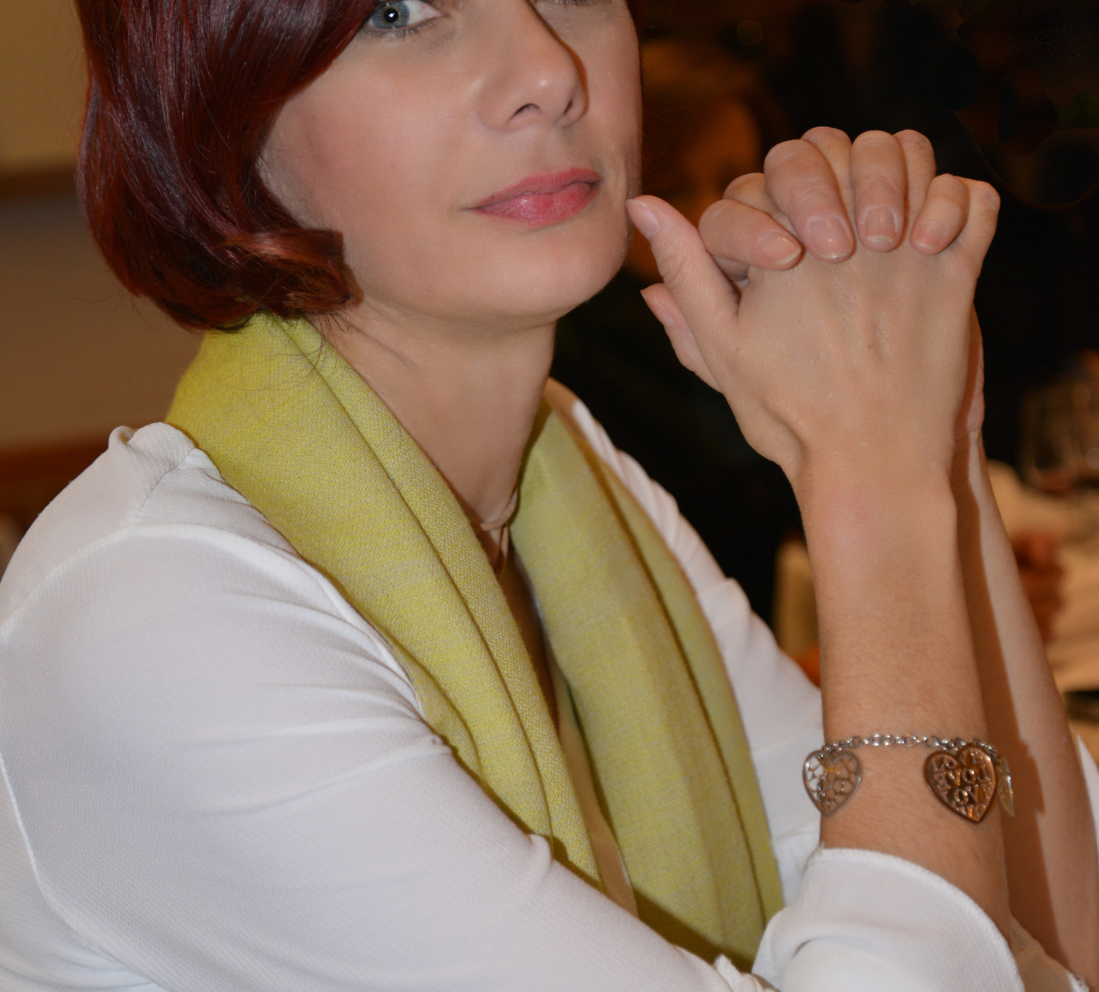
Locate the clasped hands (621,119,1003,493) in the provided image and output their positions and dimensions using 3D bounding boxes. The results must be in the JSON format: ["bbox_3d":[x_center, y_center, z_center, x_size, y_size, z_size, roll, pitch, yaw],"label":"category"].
[{"bbox_3d":[0.084,-0.058,0.900,0.116,0.114,0.090,-1,3,9],"label":"clasped hands"}]

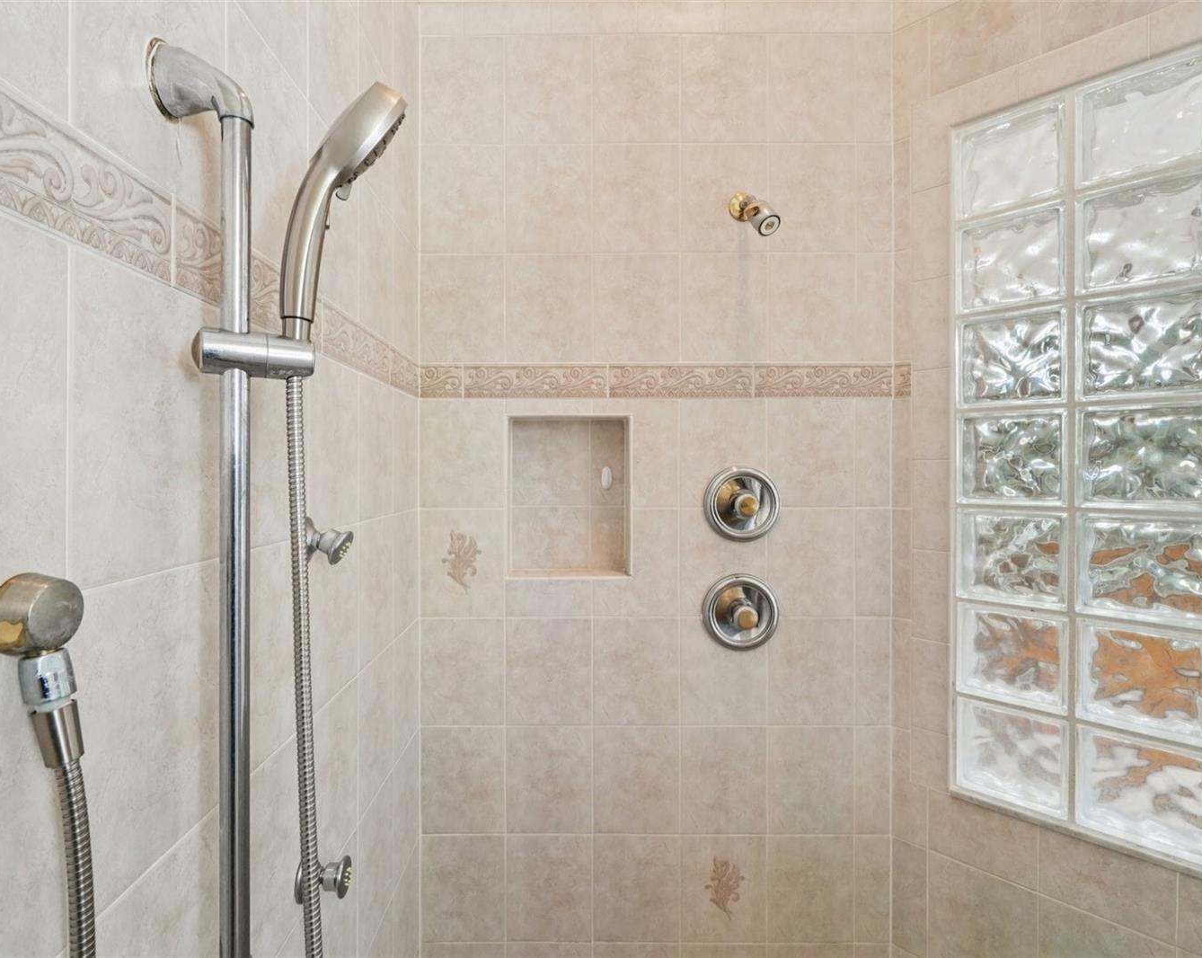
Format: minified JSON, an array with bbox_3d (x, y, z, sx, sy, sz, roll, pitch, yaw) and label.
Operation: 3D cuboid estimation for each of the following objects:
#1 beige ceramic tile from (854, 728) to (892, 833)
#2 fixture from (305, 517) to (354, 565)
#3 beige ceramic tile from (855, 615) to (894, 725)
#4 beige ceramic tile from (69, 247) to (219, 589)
[{"bbox_3d":[0.630,0.697,1.387,0.083,0.249,0.010,0,0,0],"label":"beige ceramic tile"},{"bbox_3d":[-0.365,0.083,0.805,0.063,0.064,0.060,0,0,-2],"label":"fixture"},{"bbox_3d":[0.630,0.446,1.387,0.083,0.248,0.010,0,0,0],"label":"beige ceramic tile"},{"bbox_3d":[-0.395,-0.045,0.531,0.010,0.253,0.193,0,1,-2],"label":"beige ceramic tile"}]

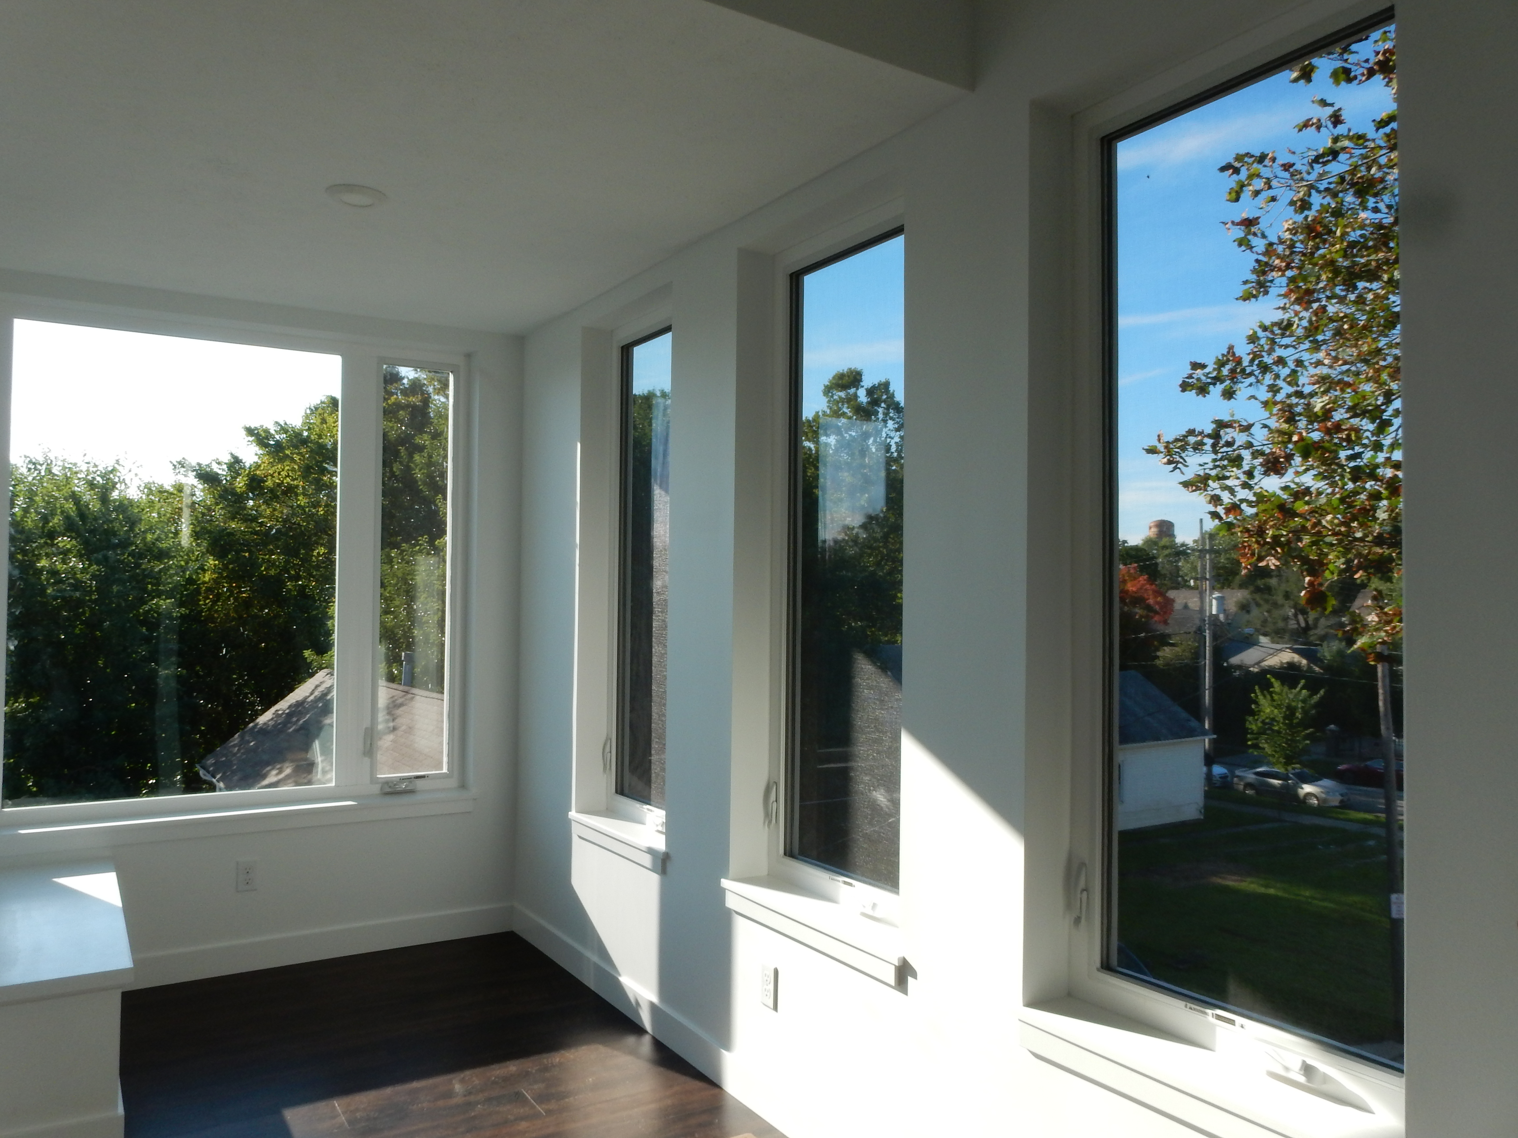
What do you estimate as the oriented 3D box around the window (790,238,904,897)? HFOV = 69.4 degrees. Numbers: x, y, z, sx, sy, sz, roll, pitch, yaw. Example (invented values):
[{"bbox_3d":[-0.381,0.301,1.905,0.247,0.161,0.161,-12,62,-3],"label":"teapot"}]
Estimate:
[{"bbox_3d":[0.266,-0.024,2.942,0.062,1.700,0.597,2,-2,-32],"label":"window"}]

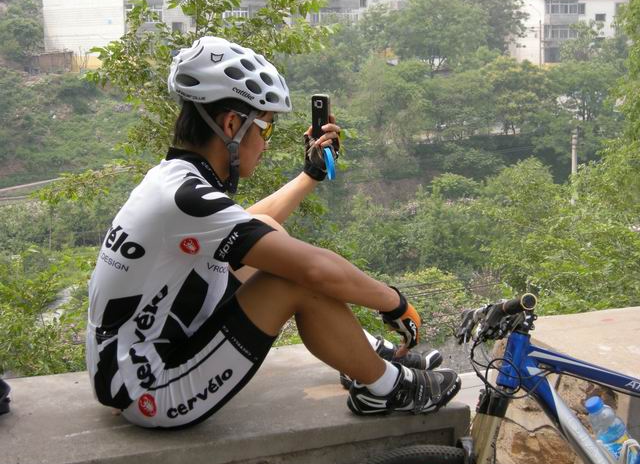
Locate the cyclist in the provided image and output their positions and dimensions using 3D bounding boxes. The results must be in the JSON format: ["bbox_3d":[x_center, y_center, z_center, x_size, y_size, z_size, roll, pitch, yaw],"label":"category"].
[{"bbox_3d":[-0.110,-0.032,2.713,0.910,0.880,0.540,-5,11,-23],"label":"cyclist"}]

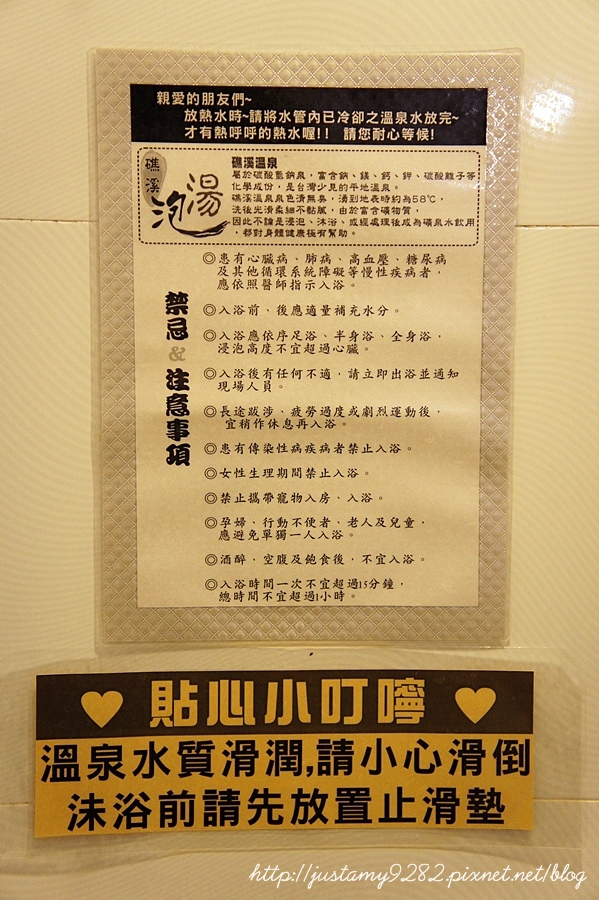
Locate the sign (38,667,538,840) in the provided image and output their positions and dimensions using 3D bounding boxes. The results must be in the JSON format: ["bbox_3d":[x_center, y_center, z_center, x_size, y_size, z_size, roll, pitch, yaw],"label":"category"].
[{"bbox_3d":[-0.007,0.159,0.703,0.260,0.086,0.003,0,7,-2],"label":"sign"}]

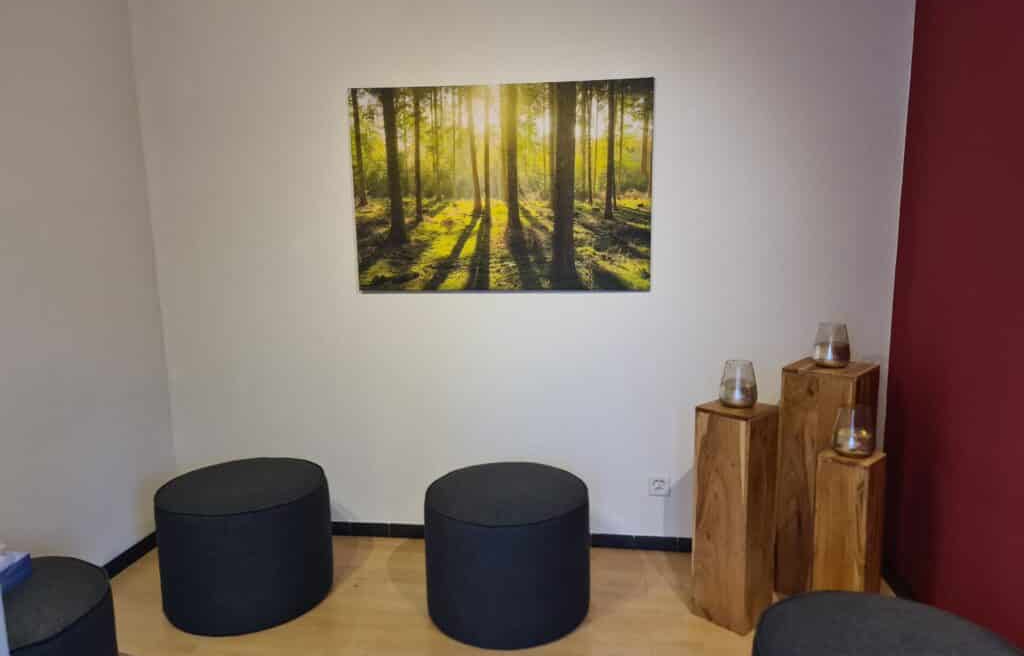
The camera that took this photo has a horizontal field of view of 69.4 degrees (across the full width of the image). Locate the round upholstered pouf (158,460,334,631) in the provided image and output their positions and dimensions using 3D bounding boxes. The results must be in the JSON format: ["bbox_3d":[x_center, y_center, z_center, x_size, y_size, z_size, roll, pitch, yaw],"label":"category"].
[{"bbox_3d":[-1.015,0.810,2.846,0.605,0.439,0.605,-1,10,0],"label":"round upholstered pouf"}]

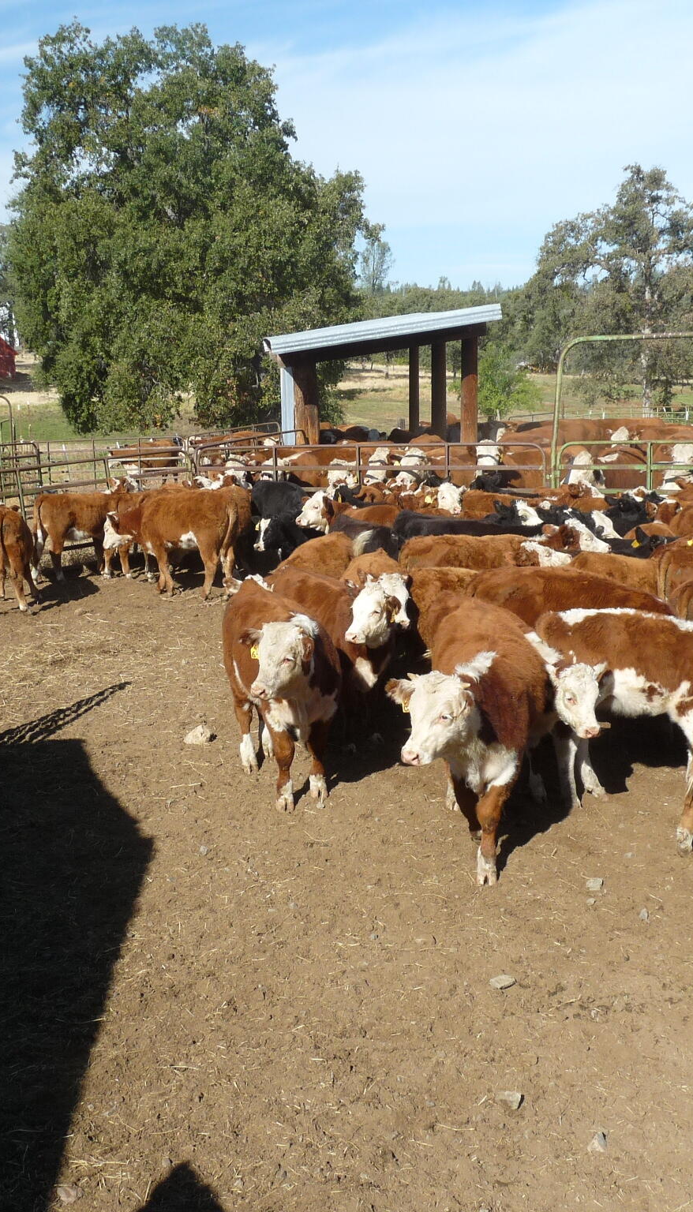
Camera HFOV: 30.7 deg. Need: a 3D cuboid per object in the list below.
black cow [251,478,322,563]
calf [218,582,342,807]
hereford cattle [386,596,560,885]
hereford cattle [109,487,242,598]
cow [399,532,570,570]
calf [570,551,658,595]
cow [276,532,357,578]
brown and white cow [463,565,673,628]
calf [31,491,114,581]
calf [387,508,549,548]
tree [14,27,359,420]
[{"bbox_3d":[-0.720,-0.821,14.521,0.550,1.120,1.550,2,11,10],"label":"black cow"},{"bbox_3d":[-0.450,0.547,8.141,0.500,1.120,1.650,-3,11,-16],"label":"calf"},{"bbox_3d":[0.720,0.685,7.200,0.800,1.170,1.750,0,11,-2],"label":"hereford cattle"},{"bbox_3d":[-1.880,-0.738,13.800,1.500,1.180,0.520,6,13,28],"label":"hereford cattle"},{"bbox_3d":[1.200,-0.047,10.647,1.600,1.120,0.500,0,11,-2],"label":"cow"},{"bbox_3d":[2.550,0.061,10.261,1.600,1.060,0.500,1,11,5],"label":"calf"},{"bbox_3d":[-0.330,-0.008,10.502,0.500,1.100,1.550,5,12,24],"label":"cow"},{"bbox_3d":[1.730,0.362,8.750,1.750,1.150,0.520,6,13,29],"label":"brown and white cow"},{"bbox_3d":[-2.850,-0.870,14.868,1.600,1.080,0.480,-6,13,-29],"label":"calf"},{"bbox_3d":[1.380,-0.273,11.775,1.750,1.120,0.520,3,12,15],"label":"calf"},{"bbox_3d":[-5.500,-13.132,44.285,12.400,13.600,11.800,0,11,0],"label":"tree"}]

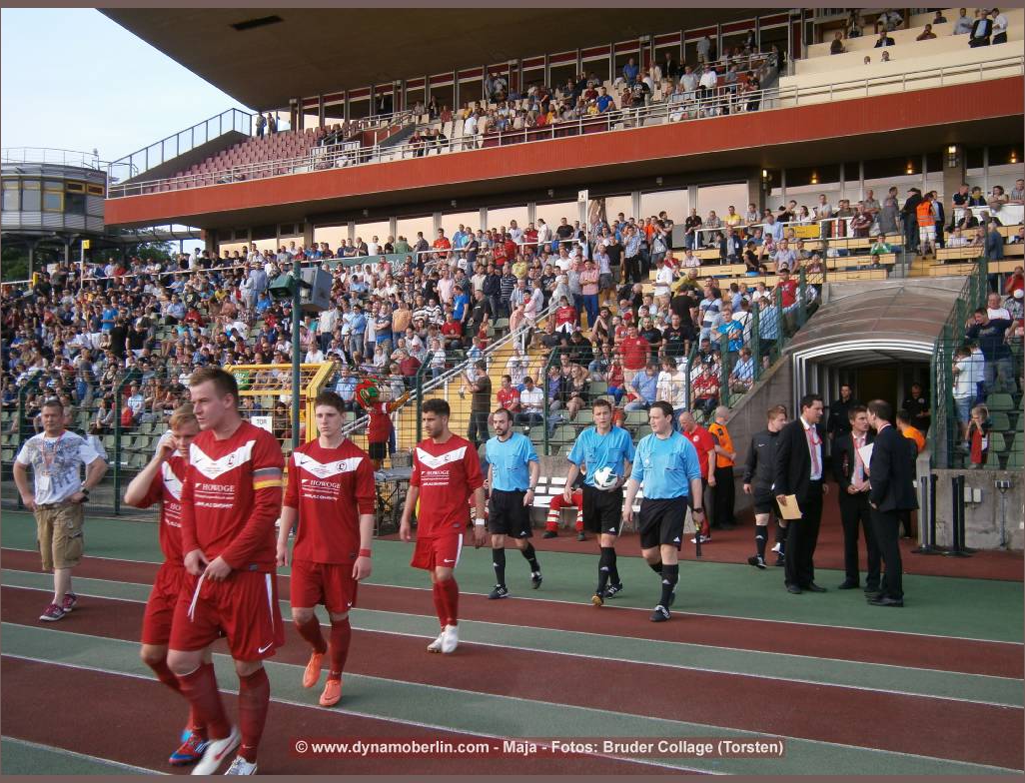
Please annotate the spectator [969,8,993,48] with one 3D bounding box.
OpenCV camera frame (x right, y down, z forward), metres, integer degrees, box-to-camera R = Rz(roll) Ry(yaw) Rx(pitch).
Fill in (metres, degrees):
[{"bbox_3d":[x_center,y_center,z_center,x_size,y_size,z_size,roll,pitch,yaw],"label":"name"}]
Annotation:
[{"bbox_3d":[12.994,-9.720,29.973,0.560,1.740,0.420,-1,-2,29],"label":"spectator"}]

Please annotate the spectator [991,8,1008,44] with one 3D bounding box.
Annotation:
[{"bbox_3d":[13.945,-10.136,30.983,0.450,1.700,0.480,1,-1,-28],"label":"spectator"}]

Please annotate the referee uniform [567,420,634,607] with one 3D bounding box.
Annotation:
[{"bbox_3d":[0.807,1.106,9.968,0.600,1.614,0.480,0,-2,12],"label":"referee uniform"}]

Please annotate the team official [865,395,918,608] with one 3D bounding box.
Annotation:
[{"bbox_3d":[3.480,1.007,10.003,0.430,1.847,0.500,-1,-2,42],"label":"team official"}]

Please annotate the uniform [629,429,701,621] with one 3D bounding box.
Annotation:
[{"bbox_3d":[1.308,1.113,9.294,0.580,1.564,0.580,-1,-2,27],"label":"uniform"}]

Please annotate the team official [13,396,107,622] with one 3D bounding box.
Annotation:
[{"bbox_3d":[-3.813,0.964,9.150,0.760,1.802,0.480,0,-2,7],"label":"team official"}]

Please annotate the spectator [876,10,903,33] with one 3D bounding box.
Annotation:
[{"bbox_3d":[11.492,-10.967,32.973,0.740,1.760,0.400,-1,-2,24],"label":"spectator"}]

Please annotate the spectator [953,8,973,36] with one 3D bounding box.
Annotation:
[{"bbox_3d":[13.567,-10.673,32.582,0.550,1.760,0.380,0,-1,25],"label":"spectator"}]

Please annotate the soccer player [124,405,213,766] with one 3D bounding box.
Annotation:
[{"bbox_3d":[-1.596,0.910,5.242,0.560,1.690,0.550,0,-2,20],"label":"soccer player"}]

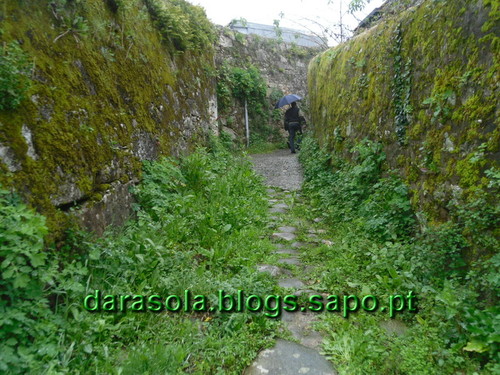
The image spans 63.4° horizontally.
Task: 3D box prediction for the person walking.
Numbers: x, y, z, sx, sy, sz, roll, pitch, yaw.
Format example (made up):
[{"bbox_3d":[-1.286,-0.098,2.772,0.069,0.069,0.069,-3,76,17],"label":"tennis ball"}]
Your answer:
[{"bbox_3d":[1.440,-1.950,13.300,0.580,1.700,0.480,1,8,9],"label":"person walking"}]

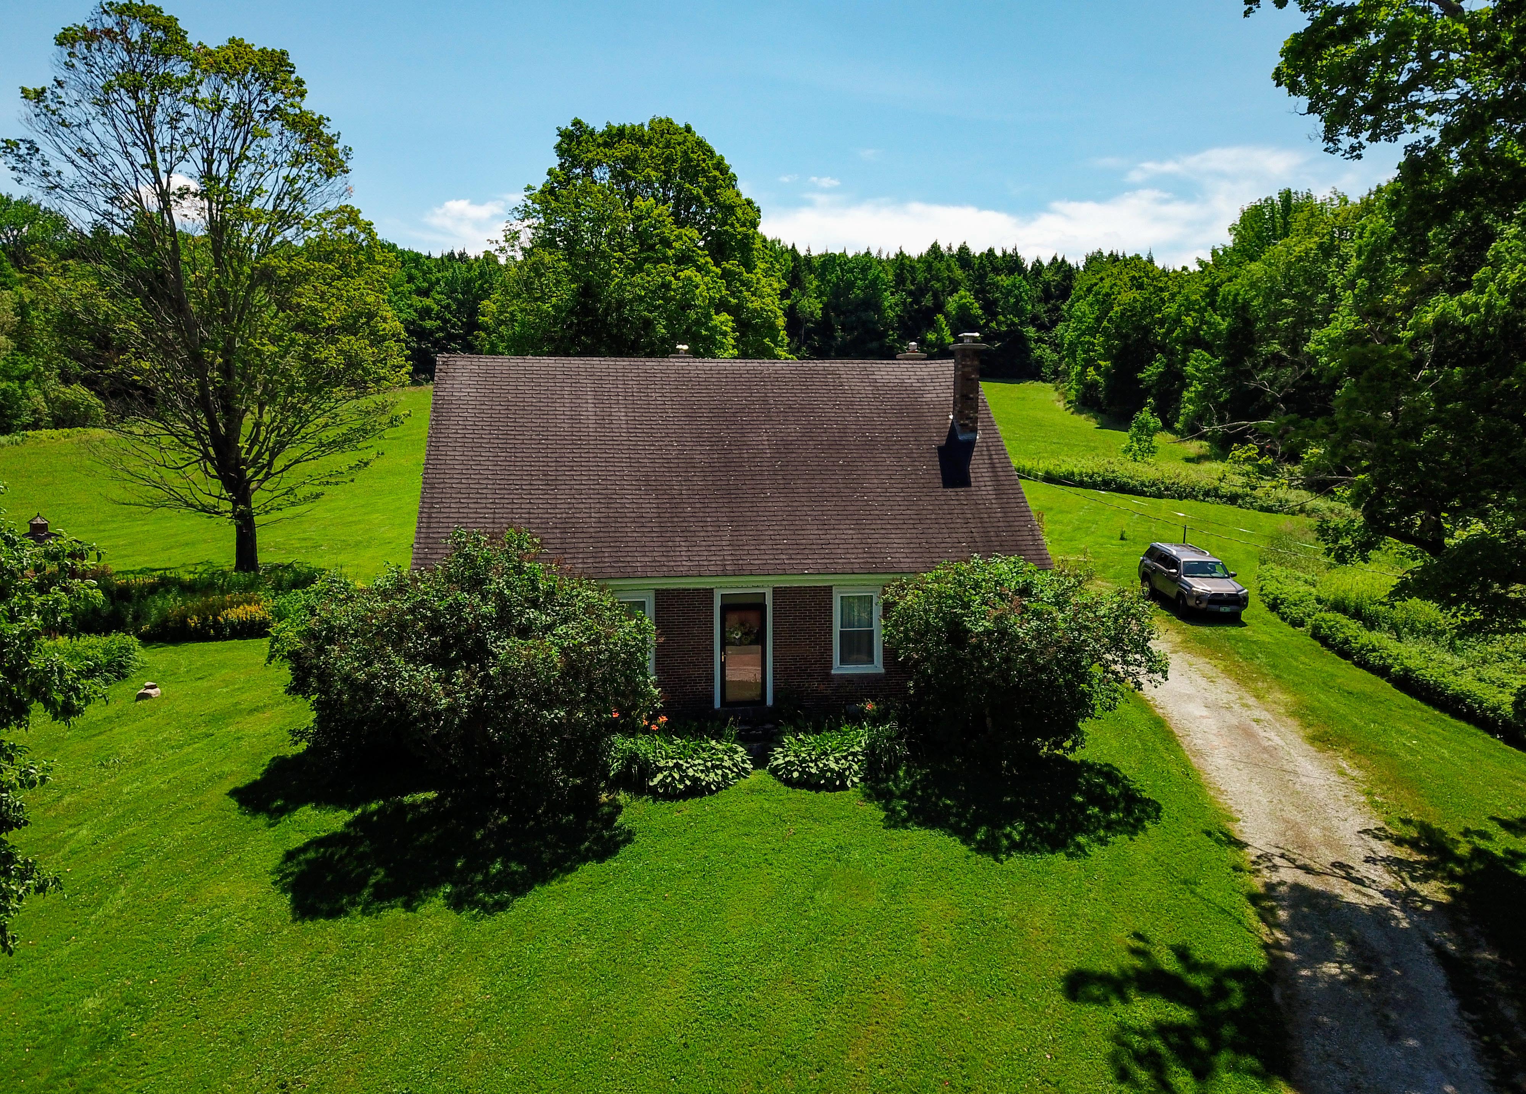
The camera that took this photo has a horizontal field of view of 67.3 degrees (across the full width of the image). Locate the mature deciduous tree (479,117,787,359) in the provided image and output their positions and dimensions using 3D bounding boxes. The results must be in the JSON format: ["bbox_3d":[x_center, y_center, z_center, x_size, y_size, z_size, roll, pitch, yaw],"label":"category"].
[{"bbox_3d":[-6.143,-11.239,53.938,14.500,17.200,14.000,0,8,0],"label":"mature deciduous tree"}]

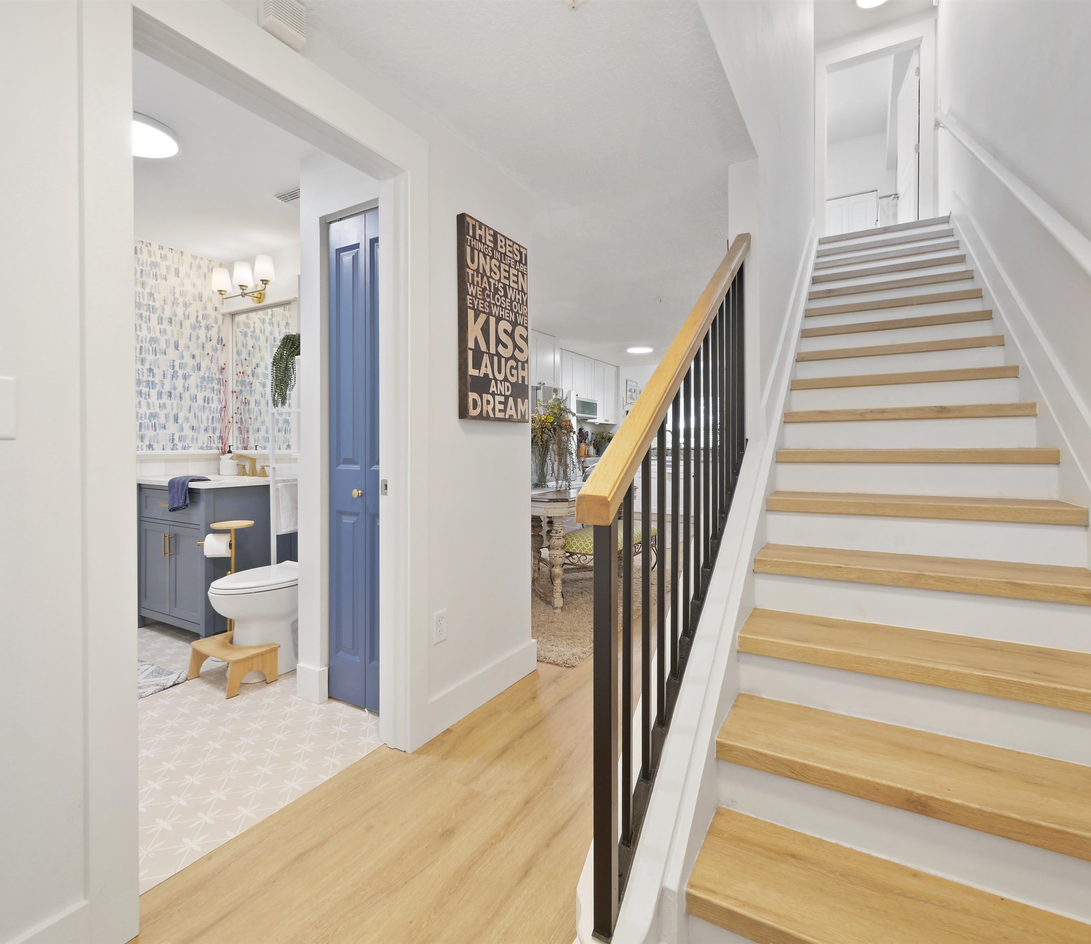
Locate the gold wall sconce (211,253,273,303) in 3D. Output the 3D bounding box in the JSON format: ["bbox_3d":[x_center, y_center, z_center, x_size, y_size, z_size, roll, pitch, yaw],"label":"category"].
[{"bbox_3d":[-1.966,-1.252,3.343,0.610,0.250,0.180,1,2,30],"label":"gold wall sconce"}]

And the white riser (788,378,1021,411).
[{"bbox_3d":[1.647,-0.350,2.409,0.872,0.133,0.020,1,2,31],"label":"white riser"}]

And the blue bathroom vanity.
[{"bbox_3d":[-2.014,0.506,3.183,0.790,0.905,0.575,1,2,30],"label":"blue bathroom vanity"}]

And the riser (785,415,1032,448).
[{"bbox_3d":[1.509,-0.161,2.186,0.872,0.133,0.020,1,2,31],"label":"riser"}]

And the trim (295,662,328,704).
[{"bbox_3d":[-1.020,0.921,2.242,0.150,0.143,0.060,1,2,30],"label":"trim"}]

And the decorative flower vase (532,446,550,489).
[{"bbox_3d":[-0.040,-0.037,4.270,0.150,0.350,0.150,0,2,0],"label":"decorative flower vase"}]

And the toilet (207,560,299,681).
[{"bbox_3d":[-1.353,0.602,2.672,0.400,0.750,0.770,1,2,30],"label":"toilet"}]

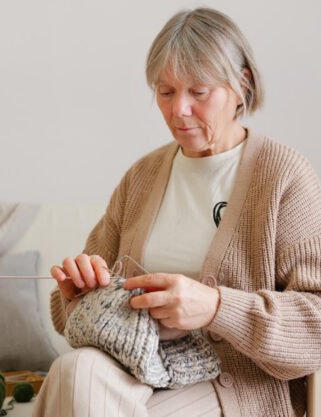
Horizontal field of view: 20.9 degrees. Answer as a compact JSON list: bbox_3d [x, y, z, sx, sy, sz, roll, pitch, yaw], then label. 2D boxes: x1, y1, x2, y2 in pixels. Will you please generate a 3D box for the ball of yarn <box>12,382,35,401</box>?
[{"bbox_3d":[-0.288,0.388,1.830,0.046,0.044,0.046,0,2,0],"label":"ball of yarn"}]

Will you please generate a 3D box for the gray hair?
[{"bbox_3d":[0.084,-0.264,1.570,0.185,0.205,0.215,0,18,32],"label":"gray hair"}]

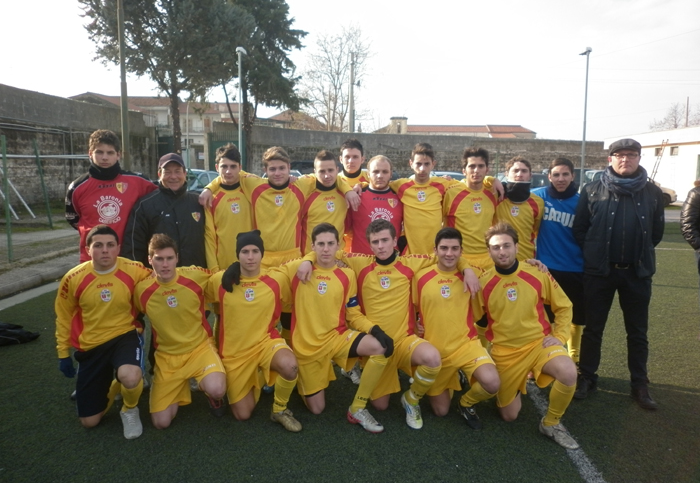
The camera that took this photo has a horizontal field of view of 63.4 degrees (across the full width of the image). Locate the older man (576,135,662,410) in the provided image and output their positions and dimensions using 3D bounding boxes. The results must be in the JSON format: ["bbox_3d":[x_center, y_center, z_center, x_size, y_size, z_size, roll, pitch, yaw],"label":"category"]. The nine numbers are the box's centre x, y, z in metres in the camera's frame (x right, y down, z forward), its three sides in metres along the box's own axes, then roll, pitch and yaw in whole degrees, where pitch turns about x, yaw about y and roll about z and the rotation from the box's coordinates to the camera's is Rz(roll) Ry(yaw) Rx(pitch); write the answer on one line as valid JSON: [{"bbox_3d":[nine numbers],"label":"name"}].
[{"bbox_3d":[1.847,0.204,3.917,0.570,1.800,0.400,4,7,22],"label":"older man"}]

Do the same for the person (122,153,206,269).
[{"bbox_3d":[-1.284,0.200,4.074,0.580,1.660,0.380,-1,7,-16],"label":"person"}]

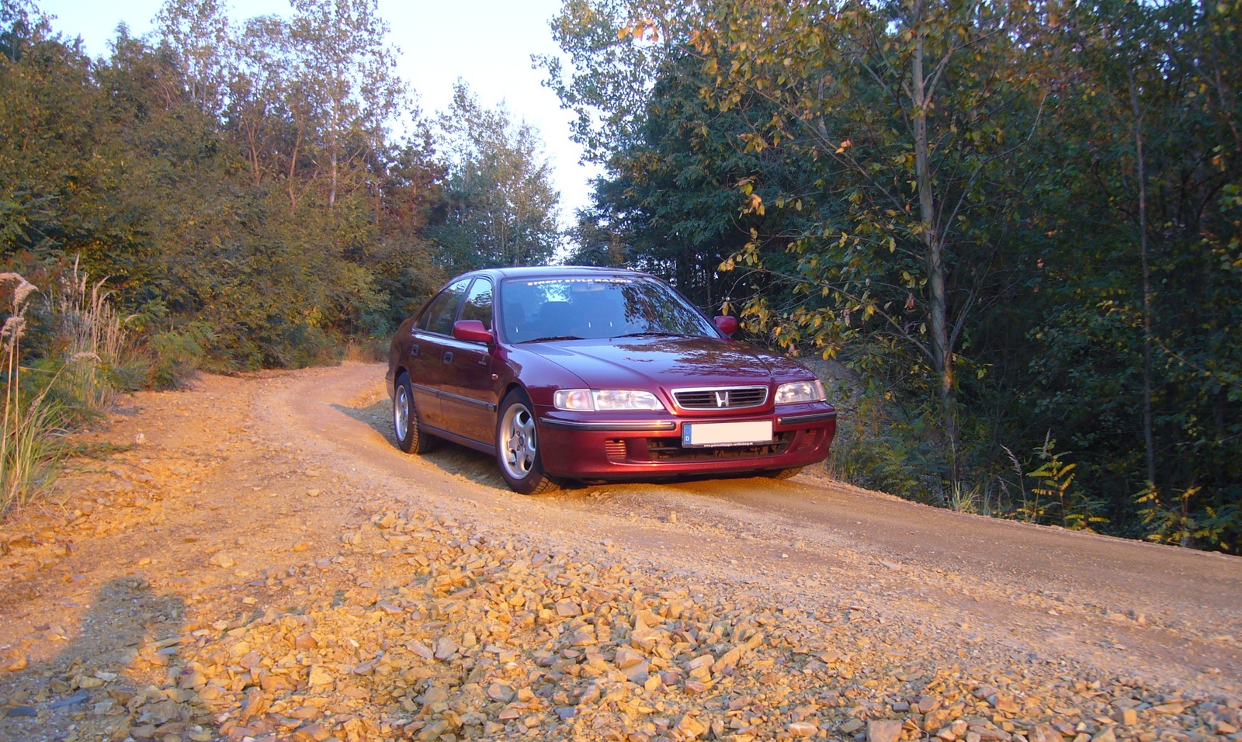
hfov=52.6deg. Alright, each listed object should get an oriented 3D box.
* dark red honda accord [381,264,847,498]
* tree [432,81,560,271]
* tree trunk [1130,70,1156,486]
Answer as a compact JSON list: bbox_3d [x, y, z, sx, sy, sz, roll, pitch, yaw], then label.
[{"bbox_3d":[-0.374,-0.053,8.598,1.750,1.370,4.680,-2,3,-23],"label":"dark red honda accord"},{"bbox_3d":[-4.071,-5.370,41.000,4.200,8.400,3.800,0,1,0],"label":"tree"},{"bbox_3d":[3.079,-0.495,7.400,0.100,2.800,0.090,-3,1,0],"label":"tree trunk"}]

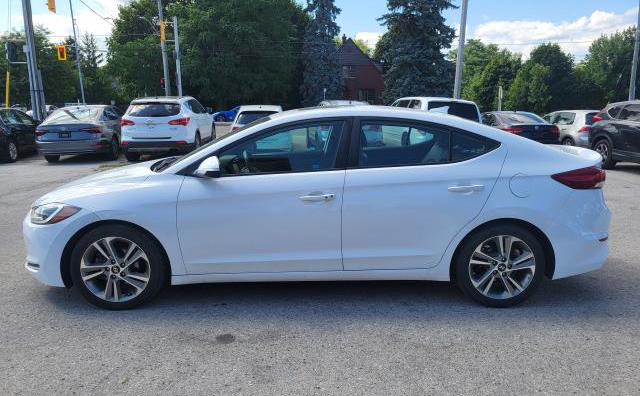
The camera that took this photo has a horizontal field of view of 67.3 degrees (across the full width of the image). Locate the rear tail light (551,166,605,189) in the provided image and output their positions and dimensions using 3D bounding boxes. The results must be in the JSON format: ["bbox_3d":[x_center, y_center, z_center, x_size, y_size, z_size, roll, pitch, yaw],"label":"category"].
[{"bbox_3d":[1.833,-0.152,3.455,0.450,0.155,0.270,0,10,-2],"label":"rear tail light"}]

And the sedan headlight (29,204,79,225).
[{"bbox_3d":[-1.878,0.099,3.440,0.490,0.160,0.380,0,10,-1],"label":"sedan headlight"}]

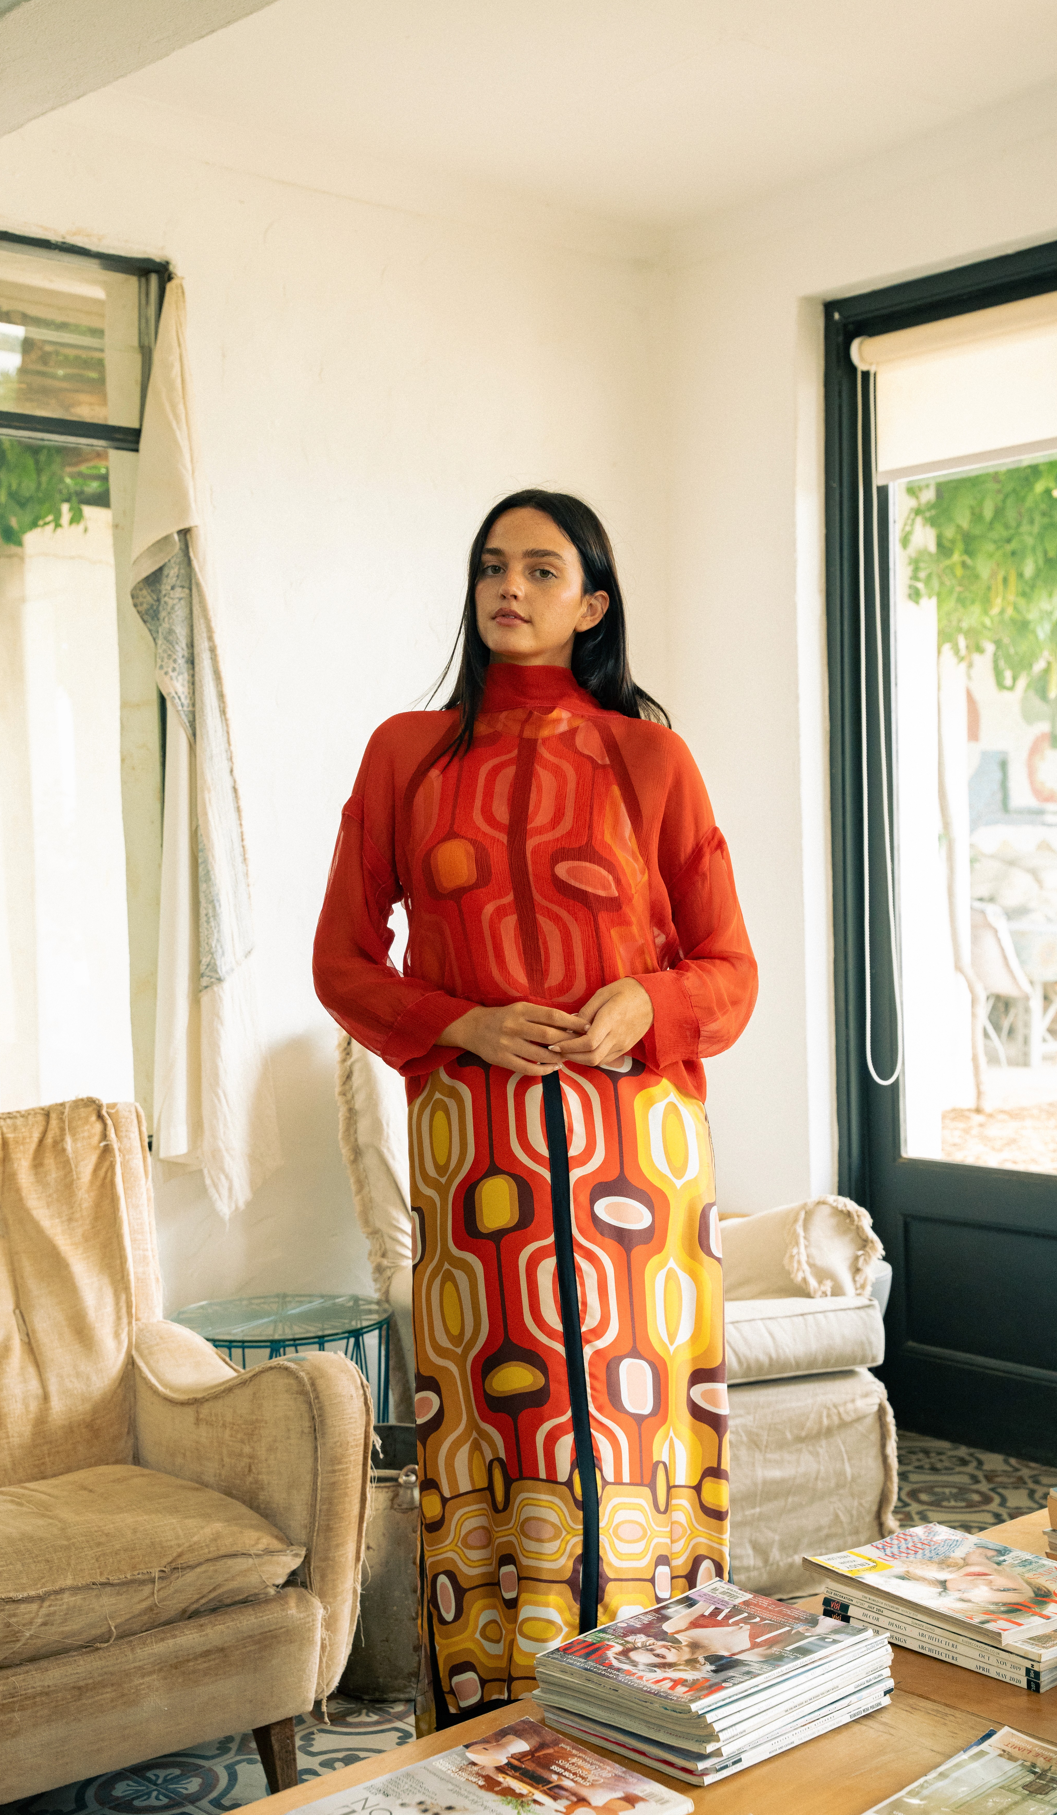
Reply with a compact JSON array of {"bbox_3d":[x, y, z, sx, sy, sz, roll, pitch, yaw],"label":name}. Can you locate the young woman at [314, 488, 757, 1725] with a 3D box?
[{"bbox_3d":[0.016,0.403,2.594,0.540,1.814,0.360,-1,2,4],"label":"young woman"}]

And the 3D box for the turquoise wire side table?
[{"bbox_3d":[-0.472,1.038,4.106,0.440,0.487,0.440,-1,2,0],"label":"turquoise wire side table"}]

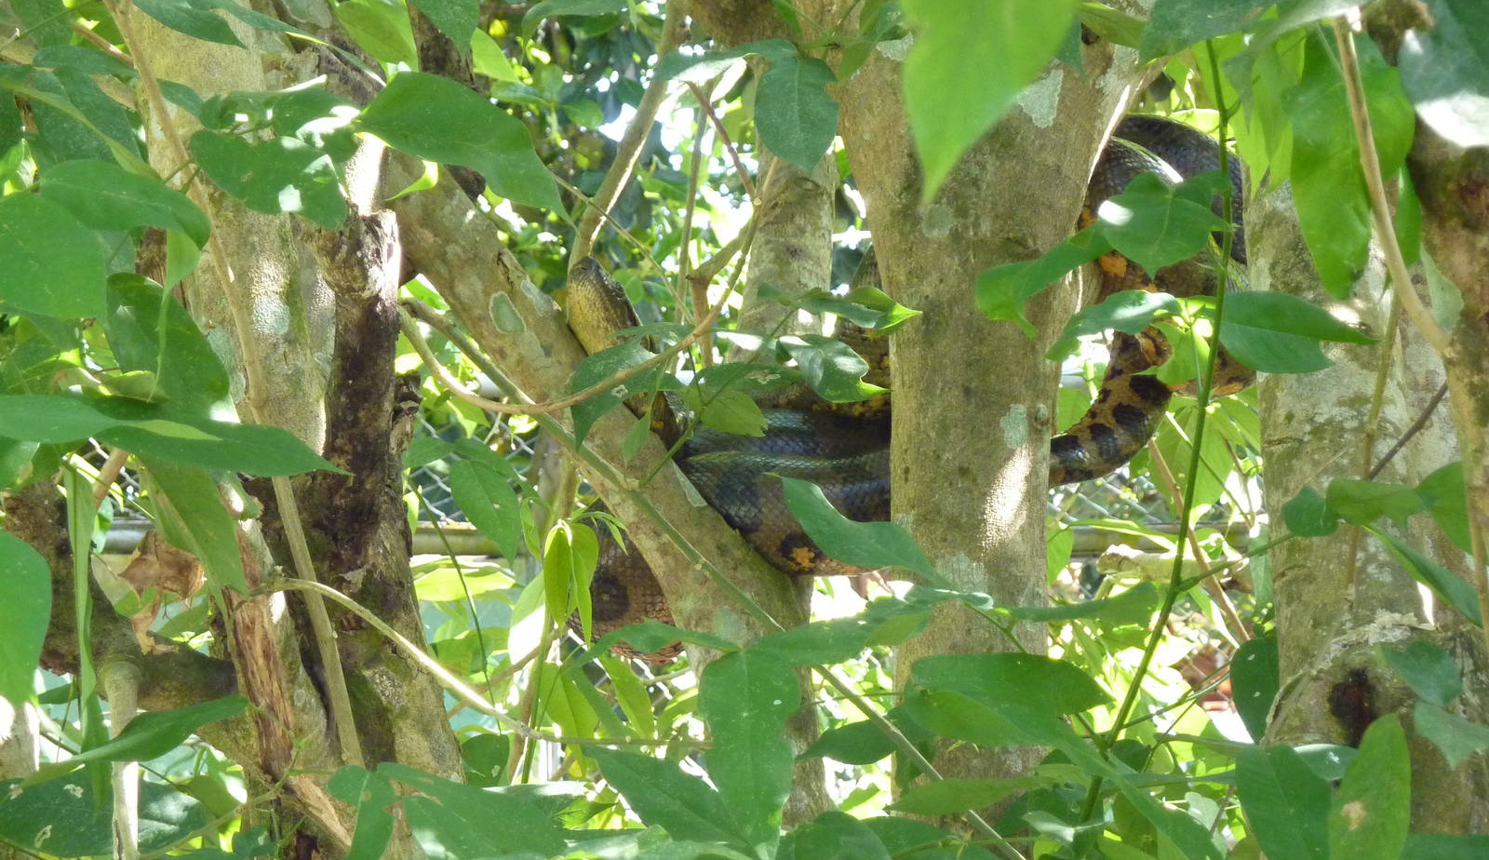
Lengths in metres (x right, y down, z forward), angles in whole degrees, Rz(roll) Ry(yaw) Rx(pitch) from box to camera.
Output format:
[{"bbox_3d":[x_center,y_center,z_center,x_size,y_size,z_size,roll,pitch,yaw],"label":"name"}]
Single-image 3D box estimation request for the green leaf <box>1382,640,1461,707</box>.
[{"bbox_3d":[0.584,0.210,5.450,0.080,0.055,0.030,26,-21,11],"label":"green leaf"}]

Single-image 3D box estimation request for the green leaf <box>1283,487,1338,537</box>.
[{"bbox_3d":[0.489,0.071,5.450,0.054,0.047,0.025,0,-24,0],"label":"green leaf"}]

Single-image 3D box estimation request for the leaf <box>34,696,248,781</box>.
[{"bbox_3d":[-0.470,0.240,4.900,0.172,0.022,0.060,-21,25,-5],"label":"leaf"}]

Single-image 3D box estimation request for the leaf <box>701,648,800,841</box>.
[{"bbox_3d":[0.004,0.251,5.000,0.080,0.165,0.020,-4,-22,-2],"label":"leaf"}]

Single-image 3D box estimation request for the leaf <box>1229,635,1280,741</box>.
[{"bbox_3d":[0.455,0.230,5.600,0.056,0.100,0.015,0,-18,0],"label":"leaf"}]

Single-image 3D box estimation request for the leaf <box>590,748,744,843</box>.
[{"bbox_3d":[-0.058,0.292,5.000,0.150,0.062,0.018,32,-25,17],"label":"leaf"}]

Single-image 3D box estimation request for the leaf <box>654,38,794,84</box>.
[{"bbox_3d":[-0.015,-0.310,5.300,0.118,0.020,0.055,-10,27,-6],"label":"leaf"}]

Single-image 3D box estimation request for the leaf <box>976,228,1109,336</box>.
[{"bbox_3d":[0.258,-0.129,5.500,0.125,0.065,0.050,-23,-30,-7],"label":"leaf"}]

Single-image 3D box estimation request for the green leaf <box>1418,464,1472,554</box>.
[{"bbox_3d":[0.612,0.068,5.450,0.075,0.082,0.030,0,-11,11],"label":"green leaf"}]

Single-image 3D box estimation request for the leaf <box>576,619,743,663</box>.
[{"bbox_3d":[-0.071,0.171,5.100,0.137,0.022,0.058,-3,22,-7],"label":"leaf"}]

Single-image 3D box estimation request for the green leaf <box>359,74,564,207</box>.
[{"bbox_3d":[-0.242,-0.246,5.400,0.190,0.100,0.045,21,-29,9],"label":"green leaf"}]

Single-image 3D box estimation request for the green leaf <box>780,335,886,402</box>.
[{"bbox_3d":[0.072,-0.050,5.200,0.092,0.024,0.050,27,46,6],"label":"green leaf"}]

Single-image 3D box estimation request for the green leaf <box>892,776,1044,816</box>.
[{"bbox_3d":[0.192,0.318,5.500,0.135,0.033,0.060,-10,-19,0],"label":"green leaf"}]

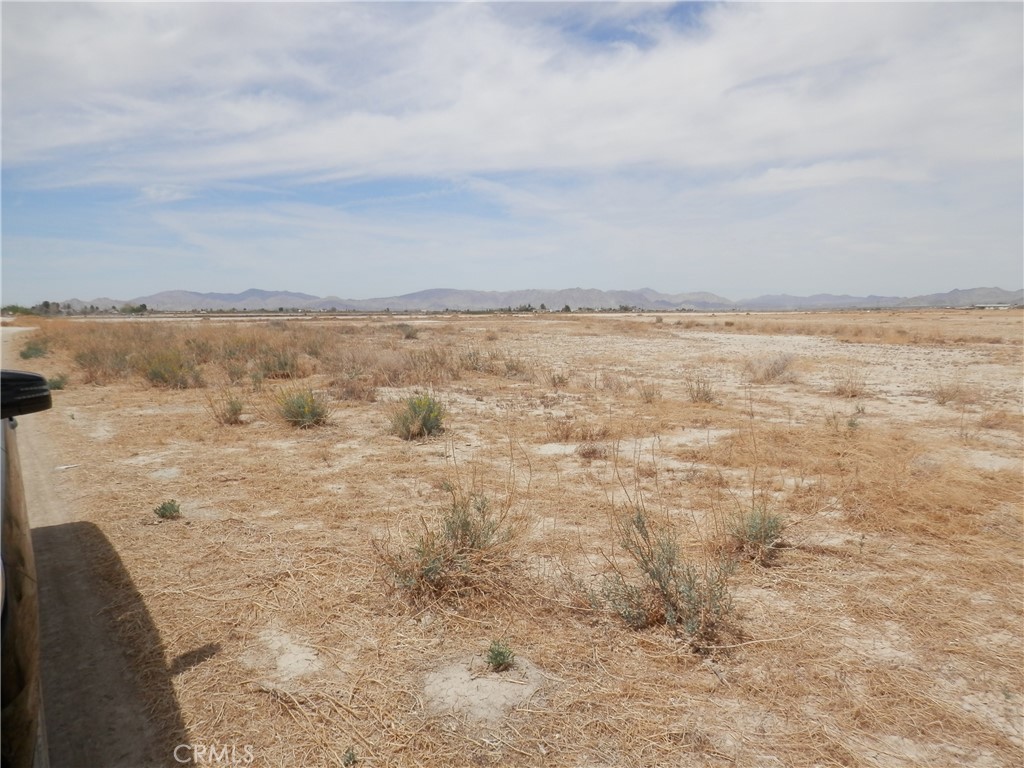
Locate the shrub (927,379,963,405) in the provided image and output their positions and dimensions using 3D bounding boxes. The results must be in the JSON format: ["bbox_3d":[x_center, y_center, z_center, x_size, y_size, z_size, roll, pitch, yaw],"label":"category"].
[{"bbox_3d":[7.056,0.110,12.045,0.576,0.401,0.518,0,6,0],"label":"shrub"}]

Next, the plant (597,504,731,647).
[{"bbox_3d":[0.731,0.871,3.470,0.631,0.586,0.568,0,6,0],"label":"plant"}]

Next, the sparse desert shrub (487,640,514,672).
[{"bbox_3d":[-0.049,1.140,3.121,0.116,0.121,0.104,0,6,0],"label":"sparse desert shrub"}]

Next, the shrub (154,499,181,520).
[{"bbox_3d":[-2.527,0.909,5.416,0.166,0.135,0.141,-3,6,-25],"label":"shrub"}]

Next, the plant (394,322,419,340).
[{"bbox_3d":[-5.674,-2.840,39.721,1.224,0.869,1.041,-1,6,-8],"label":"plant"}]

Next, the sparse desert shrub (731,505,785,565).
[{"bbox_3d":[1.496,0.902,4.490,0.322,0.322,0.290,0,6,0],"label":"sparse desert shrub"}]

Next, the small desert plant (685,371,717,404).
[{"bbox_3d":[3.104,0.046,12.091,0.546,0.535,0.491,0,6,0],"label":"small desert plant"}]

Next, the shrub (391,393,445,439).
[{"bbox_3d":[-1.159,0.362,9.039,0.644,0.507,0.548,-1,6,-7],"label":"shrub"}]

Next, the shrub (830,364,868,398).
[{"bbox_3d":[5.956,-0.062,13.024,0.594,0.545,0.505,2,6,25],"label":"shrub"}]

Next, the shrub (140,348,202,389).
[{"bbox_3d":[-6.914,-0.334,14.975,1.125,0.747,0.956,-3,6,-25],"label":"shrub"}]

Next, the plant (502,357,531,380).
[{"bbox_3d":[0.121,-0.374,16.336,0.651,0.555,0.585,0,6,0],"label":"plant"}]

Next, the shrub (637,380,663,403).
[{"bbox_3d":[2.271,0.124,12.198,0.406,0.349,0.345,1,6,11],"label":"shrub"}]

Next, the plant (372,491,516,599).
[{"bbox_3d":[-0.368,0.851,4.116,0.775,0.498,0.659,-1,6,-5],"label":"plant"}]

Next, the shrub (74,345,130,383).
[{"bbox_3d":[-8.947,-0.459,16.114,1.051,0.779,0.893,-3,6,-29],"label":"shrub"}]

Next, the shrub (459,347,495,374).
[{"bbox_3d":[-0.864,-0.582,17.961,0.858,0.656,0.773,0,6,0],"label":"shrub"}]

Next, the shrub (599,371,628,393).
[{"bbox_3d":[1.932,-0.066,14.061,0.547,0.363,0.465,1,6,8],"label":"shrub"}]

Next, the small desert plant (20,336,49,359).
[{"bbox_3d":[-15.694,-1.206,24.321,0.803,0.676,0.682,-4,7,-33],"label":"small desert plant"}]

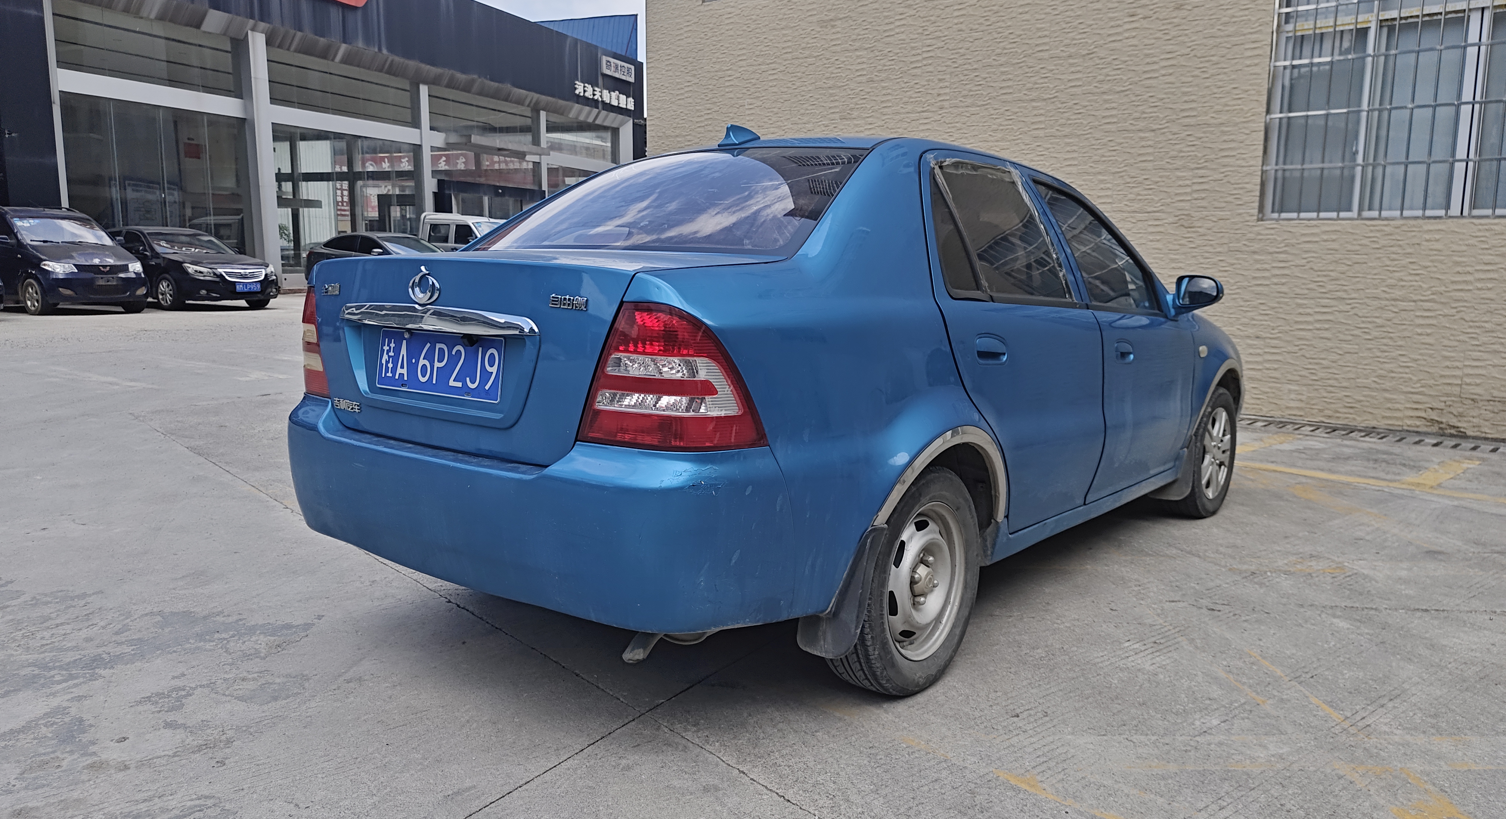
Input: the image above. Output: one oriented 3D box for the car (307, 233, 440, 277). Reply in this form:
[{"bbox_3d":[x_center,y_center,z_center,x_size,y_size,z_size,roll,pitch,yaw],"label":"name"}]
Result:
[{"bbox_3d":[-8.750,-3.550,24.350,4.700,1.460,1.810,5,10,30],"label":"car"}]

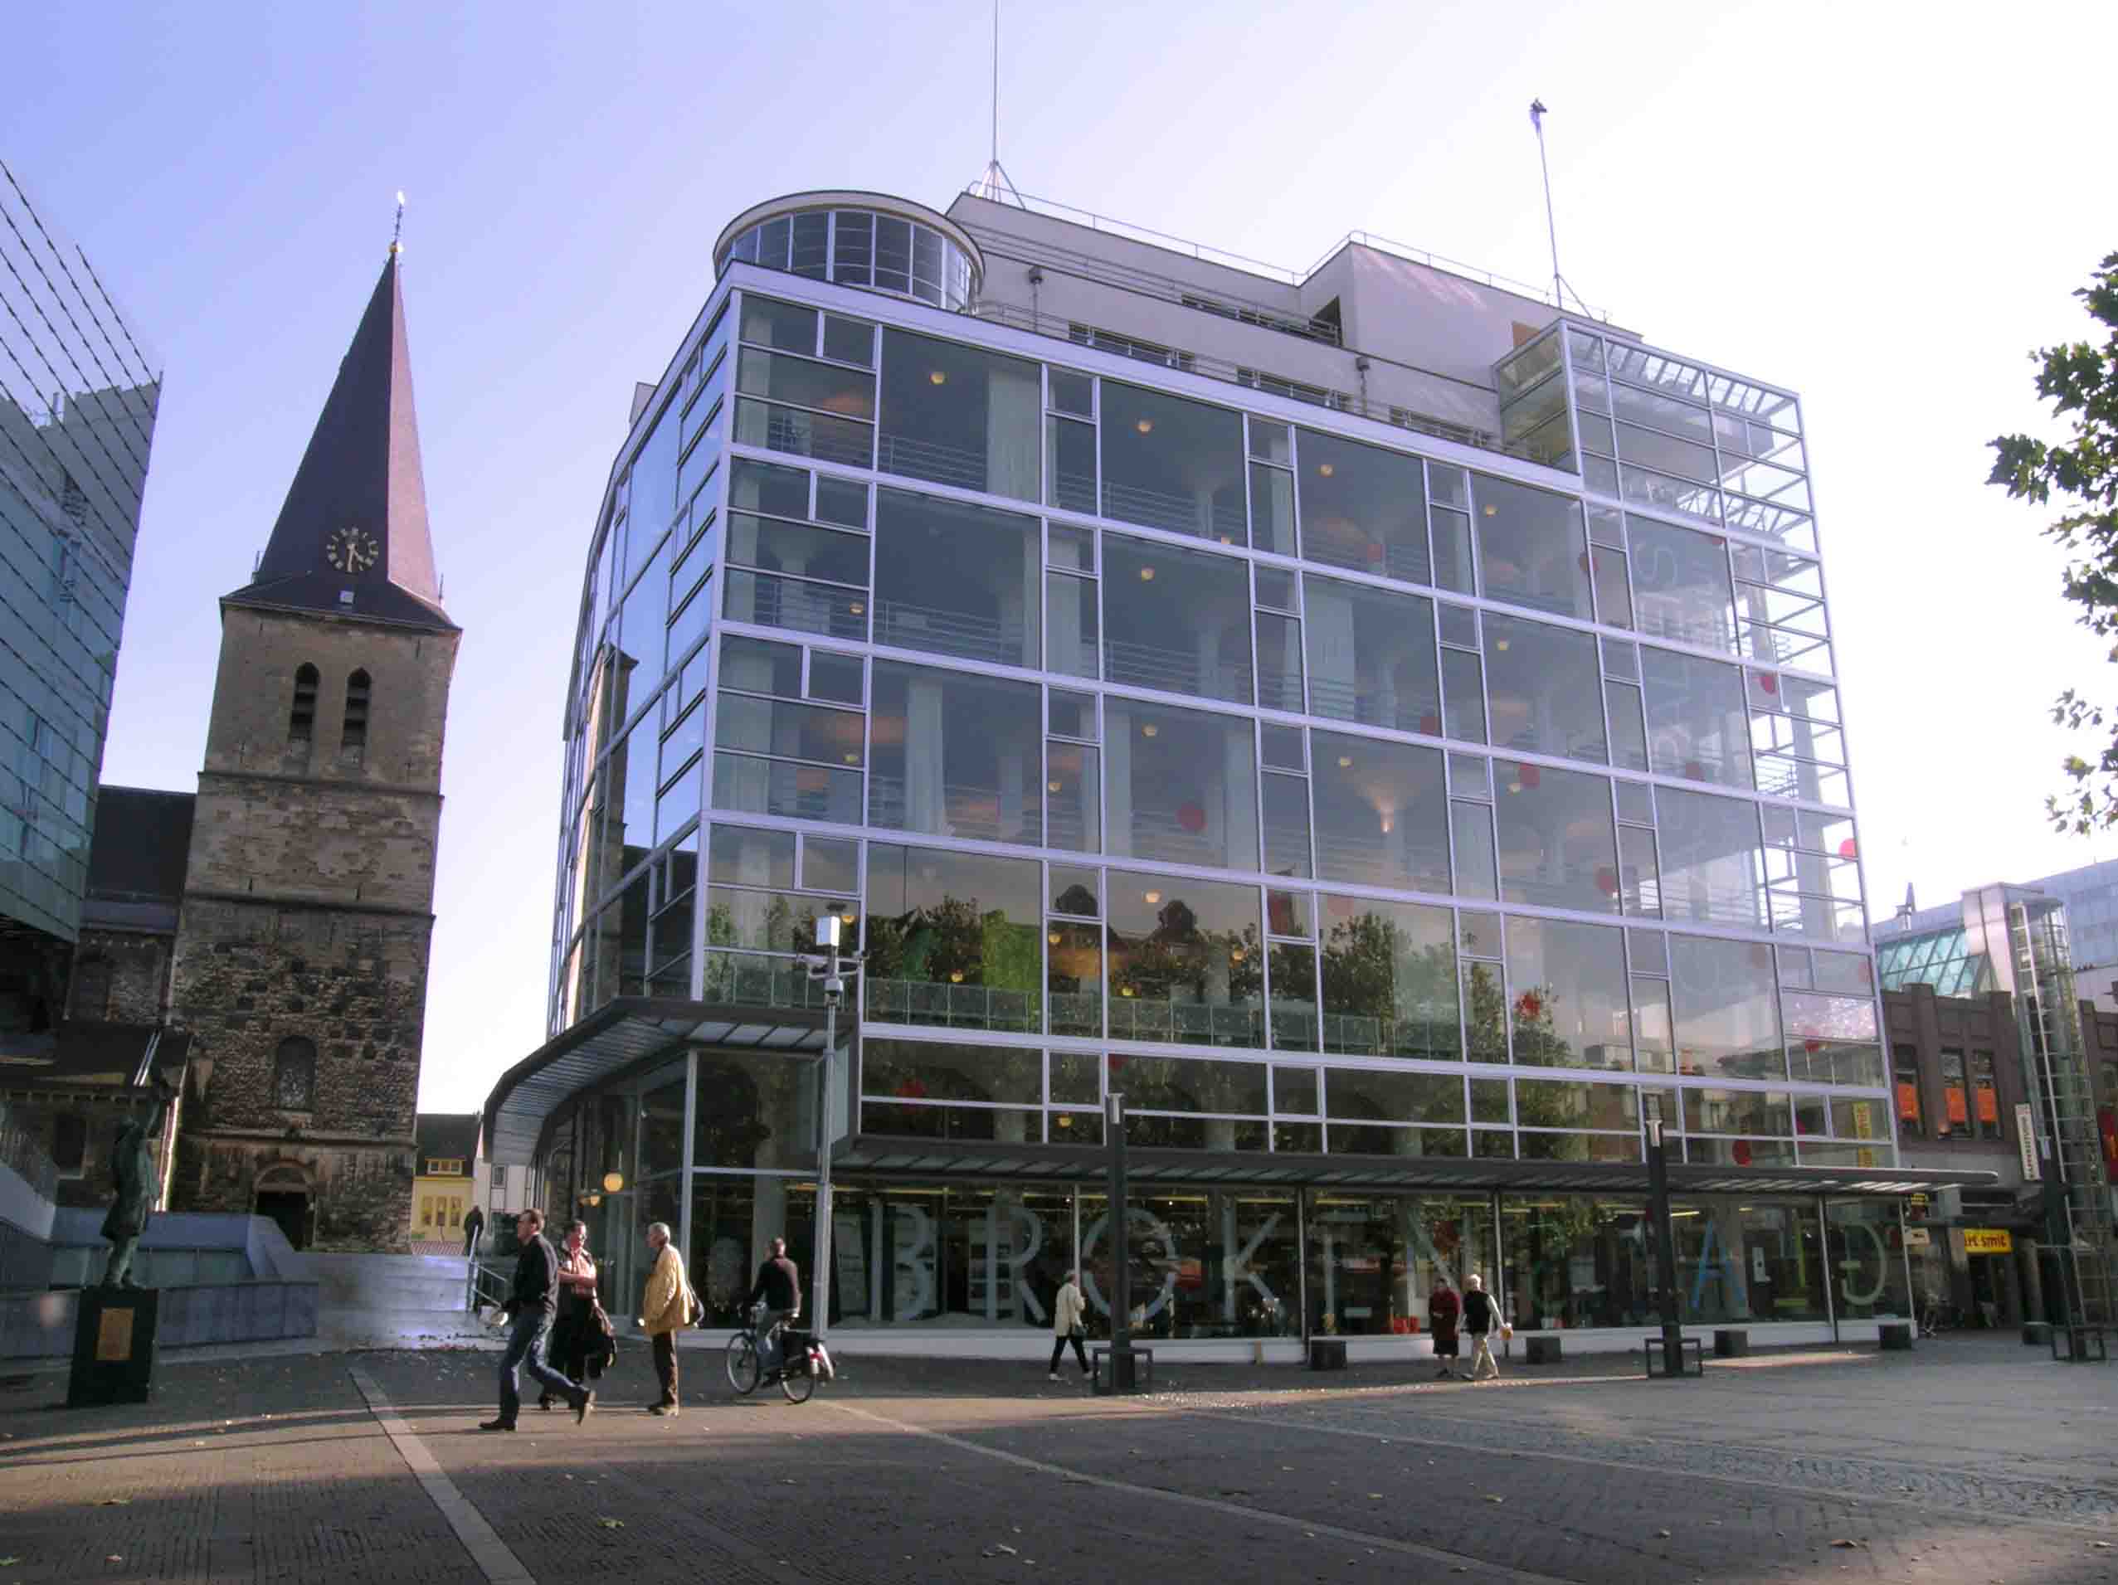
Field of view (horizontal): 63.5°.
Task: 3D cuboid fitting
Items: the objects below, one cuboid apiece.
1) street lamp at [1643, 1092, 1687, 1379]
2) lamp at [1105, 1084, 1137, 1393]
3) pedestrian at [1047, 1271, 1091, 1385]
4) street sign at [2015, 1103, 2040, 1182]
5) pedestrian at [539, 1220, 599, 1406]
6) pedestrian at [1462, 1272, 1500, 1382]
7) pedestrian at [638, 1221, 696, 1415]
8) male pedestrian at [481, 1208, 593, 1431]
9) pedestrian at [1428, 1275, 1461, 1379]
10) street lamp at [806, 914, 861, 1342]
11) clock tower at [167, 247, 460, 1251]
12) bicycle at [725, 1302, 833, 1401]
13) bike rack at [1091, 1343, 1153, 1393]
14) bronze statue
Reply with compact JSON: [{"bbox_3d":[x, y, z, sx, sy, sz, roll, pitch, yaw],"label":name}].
[{"bbox_3d":[10.346,7.732,29.400,0.320,4.350,0.320,7,-18,-25],"label":"street lamp"},{"bbox_3d":[0.929,6.519,25.005,0.300,4.240,0.300,7,-17,-25],"label":"lamp"},{"bbox_3d":[0.152,8.408,27.032,0.620,1.680,0.480,6,-17,-21],"label":"pedestrian"},{"bbox_3d":[27.186,9.832,48.085,0.150,2.100,0.580,3,-16,-12],"label":"street sign"},{"bbox_3d":[-4.525,4.891,16.069,0.520,1.690,0.420,11,-19,-34],"label":"pedestrian"},{"bbox_3d":[6.999,8.882,28.535,0.550,1.700,0.520,7,-17,-23],"label":"pedestrian"},{"bbox_3d":[-3.717,4.992,16.288,0.470,1.750,0.500,4,-16,-14],"label":"pedestrian"},{"bbox_3d":[-4.376,4.419,14.494,0.880,1.770,0.520,3,-16,-12],"label":"male pedestrian"},{"bbox_3d":[6.392,8.927,28.623,0.420,1.620,0.520,15,-22,-42],"label":"pedestrian"},{"bbox_3d":[-3.806,5.542,27.996,0.950,7.230,0.450,1,-16,-5],"label":"street lamp"},{"bbox_3d":[-30.792,-3.390,73.278,9.168,45.573,9.168,7,-17,-24],"label":"clock tower"},{"bbox_3d":[-3.206,6.386,19.652,0.600,1.100,1.780,14,-21,-40],"label":"bicycle"},{"bbox_3d":[0.930,8.402,24.836,0.650,0.640,0.620,7,-17,-25],"label":"bike rack"},{"bbox_3d":[-9.003,3.798,16.758,0.500,2.056,0.550,-14,-21,40],"label":"bronze statue"}]

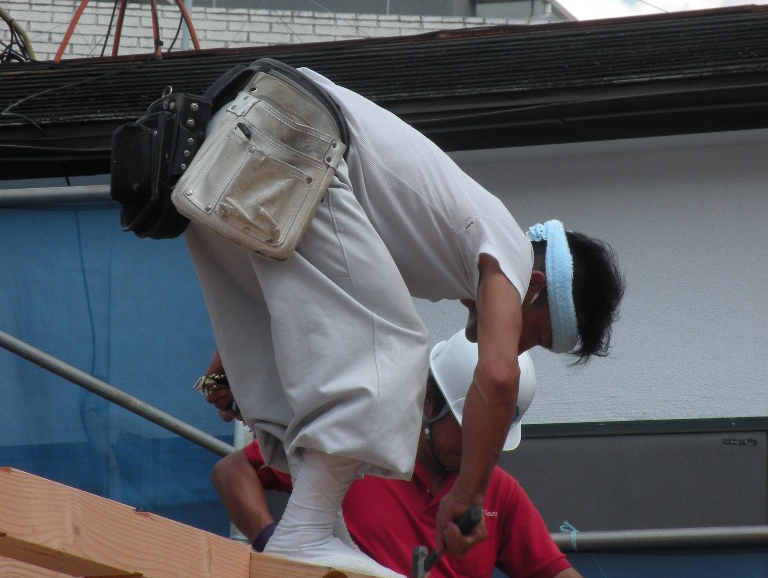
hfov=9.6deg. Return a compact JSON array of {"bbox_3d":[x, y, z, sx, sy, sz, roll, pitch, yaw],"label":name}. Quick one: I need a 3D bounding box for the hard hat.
[{"bbox_3d":[0.175,0.180,8.150,0.155,0.280,0.215,-35,-37,4],"label":"hard hat"}]

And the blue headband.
[{"bbox_3d":[0.280,-0.004,7.540,0.065,0.220,0.180,-6,3,3],"label":"blue headband"}]

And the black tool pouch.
[{"bbox_3d":[-0.348,-0.219,7.650,0.130,0.260,0.175,15,-8,-40],"label":"black tool pouch"}]

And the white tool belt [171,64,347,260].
[{"bbox_3d":[-0.207,-0.212,7.520,0.220,0.295,0.110,28,-5,13],"label":"white tool belt"}]

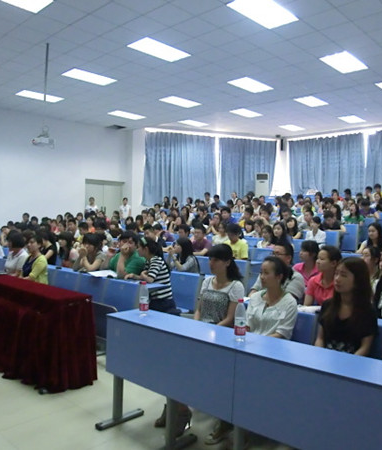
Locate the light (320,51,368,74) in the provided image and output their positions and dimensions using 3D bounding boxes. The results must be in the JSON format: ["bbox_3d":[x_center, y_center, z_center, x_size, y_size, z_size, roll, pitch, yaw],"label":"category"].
[{"bbox_3d":[3.220,-3.414,8.711,0.600,0.070,1.200,2,2,43],"label":"light"}]

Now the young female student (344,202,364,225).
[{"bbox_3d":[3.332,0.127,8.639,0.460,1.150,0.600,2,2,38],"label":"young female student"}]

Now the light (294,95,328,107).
[{"bbox_3d":[3.700,-3.793,12.731,0.600,0.080,1.200,2,3,43],"label":"light"}]

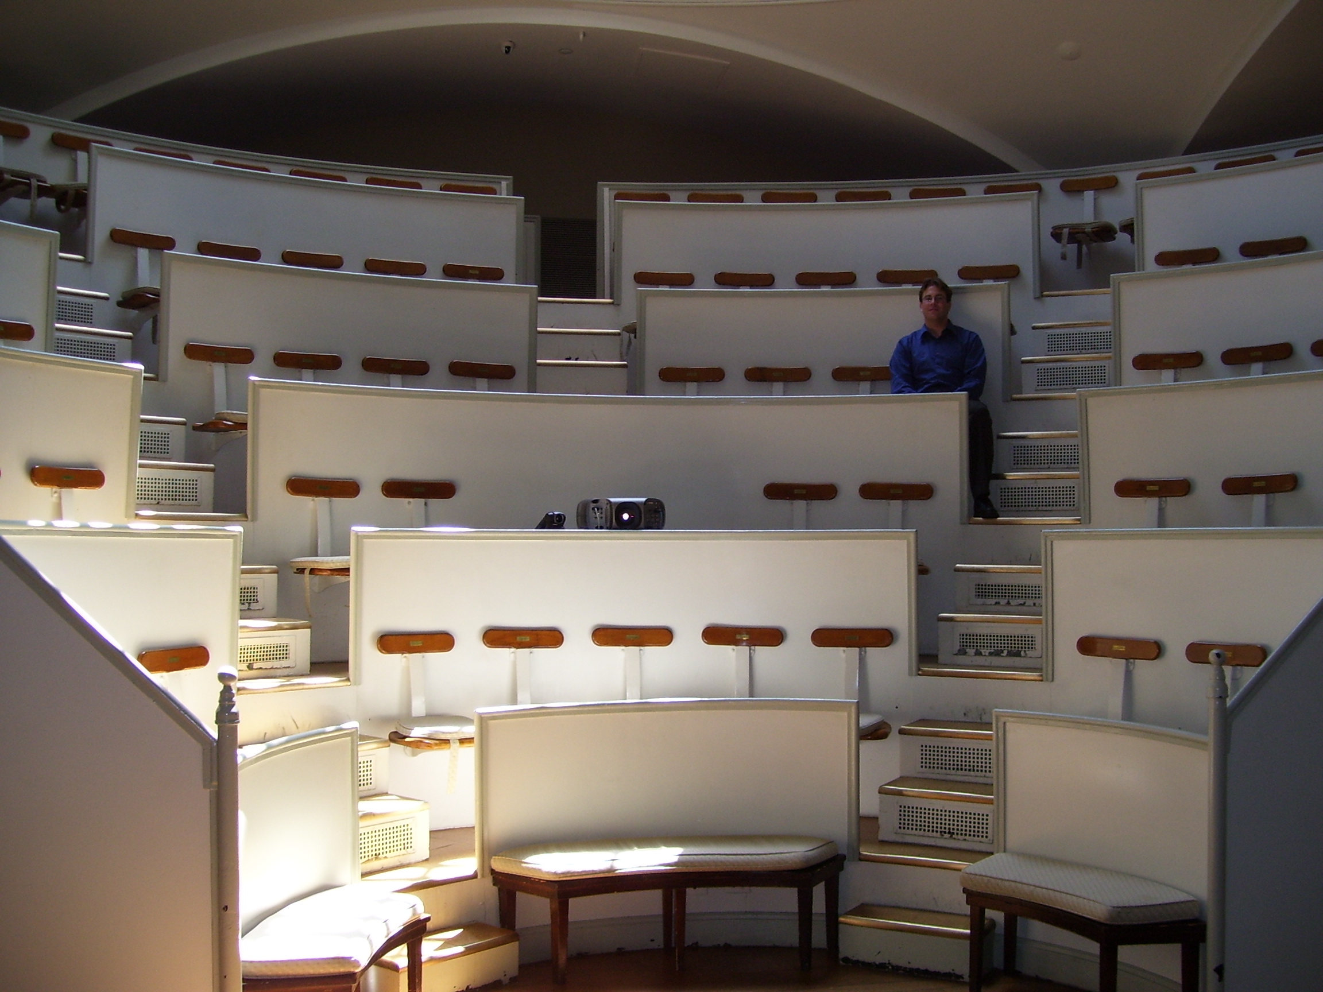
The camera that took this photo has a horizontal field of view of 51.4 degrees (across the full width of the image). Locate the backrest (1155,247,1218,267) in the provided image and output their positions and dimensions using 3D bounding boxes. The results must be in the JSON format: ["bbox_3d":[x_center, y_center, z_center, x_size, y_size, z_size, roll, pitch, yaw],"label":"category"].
[{"bbox_3d":[2.856,-1.300,7.469,0.365,0.090,0.045,-1,-10,37],"label":"backrest"}]

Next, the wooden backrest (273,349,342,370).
[{"bbox_3d":[-1.795,-0.690,6.987,0.357,0.088,0.055,1,-2,-33],"label":"wooden backrest"}]

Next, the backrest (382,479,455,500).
[{"bbox_3d":[-1.110,-0.029,6.303,0.352,0.085,0.038,1,-3,-28],"label":"backrest"}]

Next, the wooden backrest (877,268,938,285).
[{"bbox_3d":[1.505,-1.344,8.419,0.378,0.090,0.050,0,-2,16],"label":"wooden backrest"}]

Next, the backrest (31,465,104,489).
[{"bbox_3d":[-2.304,-0.070,5.344,0.038,0.085,0.352,-2,-3,35],"label":"backrest"}]

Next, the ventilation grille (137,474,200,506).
[{"bbox_3d":[-2.203,-0.027,6.027,0.020,0.130,0.375,-1,-2,42],"label":"ventilation grille"}]

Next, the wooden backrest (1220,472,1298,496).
[{"bbox_3d":[2.748,-0.053,6.316,0.369,0.096,0.045,-2,-3,44],"label":"wooden backrest"}]

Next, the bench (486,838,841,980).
[{"bbox_3d":[0.062,1.597,5.371,1.434,0.470,0.444,1,-2,-10],"label":"bench"}]

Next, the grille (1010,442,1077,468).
[{"bbox_3d":[1.913,-0.202,6.800,0.380,0.130,0.015,-1,-3,25],"label":"grille"}]

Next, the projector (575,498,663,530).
[{"bbox_3d":[-0.187,0.095,6.307,0.395,0.155,0.330,0,-1,-7],"label":"projector"}]

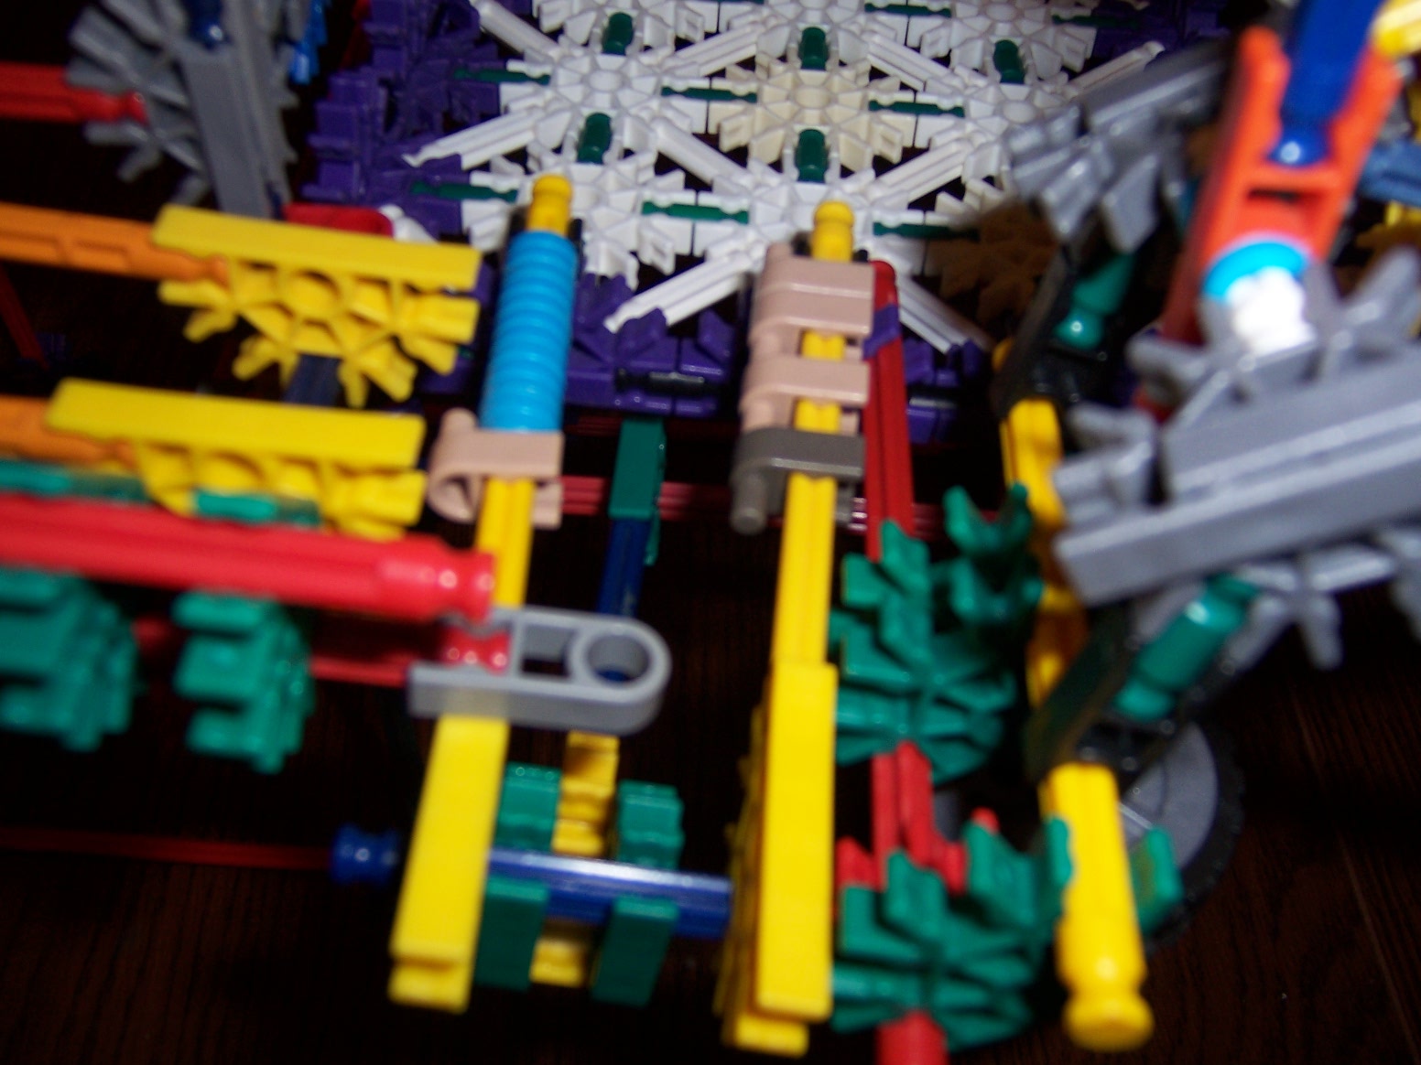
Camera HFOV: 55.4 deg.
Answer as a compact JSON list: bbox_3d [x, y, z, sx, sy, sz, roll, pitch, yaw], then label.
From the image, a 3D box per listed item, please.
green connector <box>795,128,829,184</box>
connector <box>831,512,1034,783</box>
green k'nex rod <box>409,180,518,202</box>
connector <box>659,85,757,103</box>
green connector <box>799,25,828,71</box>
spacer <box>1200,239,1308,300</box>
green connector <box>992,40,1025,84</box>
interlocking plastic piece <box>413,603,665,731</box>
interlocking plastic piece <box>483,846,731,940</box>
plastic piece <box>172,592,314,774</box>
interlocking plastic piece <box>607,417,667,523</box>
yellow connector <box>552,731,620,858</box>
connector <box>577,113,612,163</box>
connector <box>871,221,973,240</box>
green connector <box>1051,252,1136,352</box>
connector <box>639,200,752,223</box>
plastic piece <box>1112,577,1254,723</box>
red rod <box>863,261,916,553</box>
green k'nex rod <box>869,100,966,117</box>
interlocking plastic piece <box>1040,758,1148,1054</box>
[{"bbox_3d":[0.017,-0.063,0.234,0.006,0.006,0.017,4,47,0],"label":"green connector"},{"bbox_3d":[0.023,0.012,0.138,0.020,0.025,0.015,4,47,0],"label":"connector"},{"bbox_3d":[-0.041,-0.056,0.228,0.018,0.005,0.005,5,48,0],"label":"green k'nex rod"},{"bbox_3d":[0.000,-0.078,0.247,0.017,0.006,0.006,4,47,0],"label":"connector"},{"bbox_3d":[0.020,-0.090,0.259,0.006,0.006,0.017,4,47,0],"label":"green connector"},{"bbox_3d":[0.049,-0.023,0.121,0.010,0.010,0.004,4,47,0],"label":"spacer"},{"bbox_3d":[0.057,-0.088,0.259,0.006,0.006,0.017,4,48,0],"label":"green connector"},{"bbox_3d":[-0.016,0.013,0.131,0.024,0.006,0.010,9,48,-3],"label":"interlocking plastic piece"},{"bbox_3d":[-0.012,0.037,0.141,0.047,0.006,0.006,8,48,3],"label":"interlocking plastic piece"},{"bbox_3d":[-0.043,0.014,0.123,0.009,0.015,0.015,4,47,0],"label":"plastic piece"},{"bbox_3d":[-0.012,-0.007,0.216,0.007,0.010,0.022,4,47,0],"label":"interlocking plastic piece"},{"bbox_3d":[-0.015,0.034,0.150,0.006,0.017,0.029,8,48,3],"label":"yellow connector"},{"bbox_3d":[-0.020,-0.065,0.234,0.006,0.006,0.017,4,48,0],"label":"connector"},{"bbox_3d":[0.035,-0.047,0.221,0.017,0.006,0.006,4,48,0],"label":"connector"},{"bbox_3d":[0.043,-0.027,0.145,0.006,0.017,0.006,13,47,-10],"label":"green connector"},{"bbox_3d":[-0.002,-0.050,0.221,0.017,0.006,0.006,4,48,0],"label":"connector"},{"bbox_3d":[0.041,0.010,0.117,0.006,0.017,0.006,13,47,-10],"label":"plastic piece"},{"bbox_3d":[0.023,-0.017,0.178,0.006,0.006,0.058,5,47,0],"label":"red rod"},{"bbox_3d":[0.037,-0.075,0.246,0.017,0.006,0.006,4,48,0],"label":"green k'nex rod"},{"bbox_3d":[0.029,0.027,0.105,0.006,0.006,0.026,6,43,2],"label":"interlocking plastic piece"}]

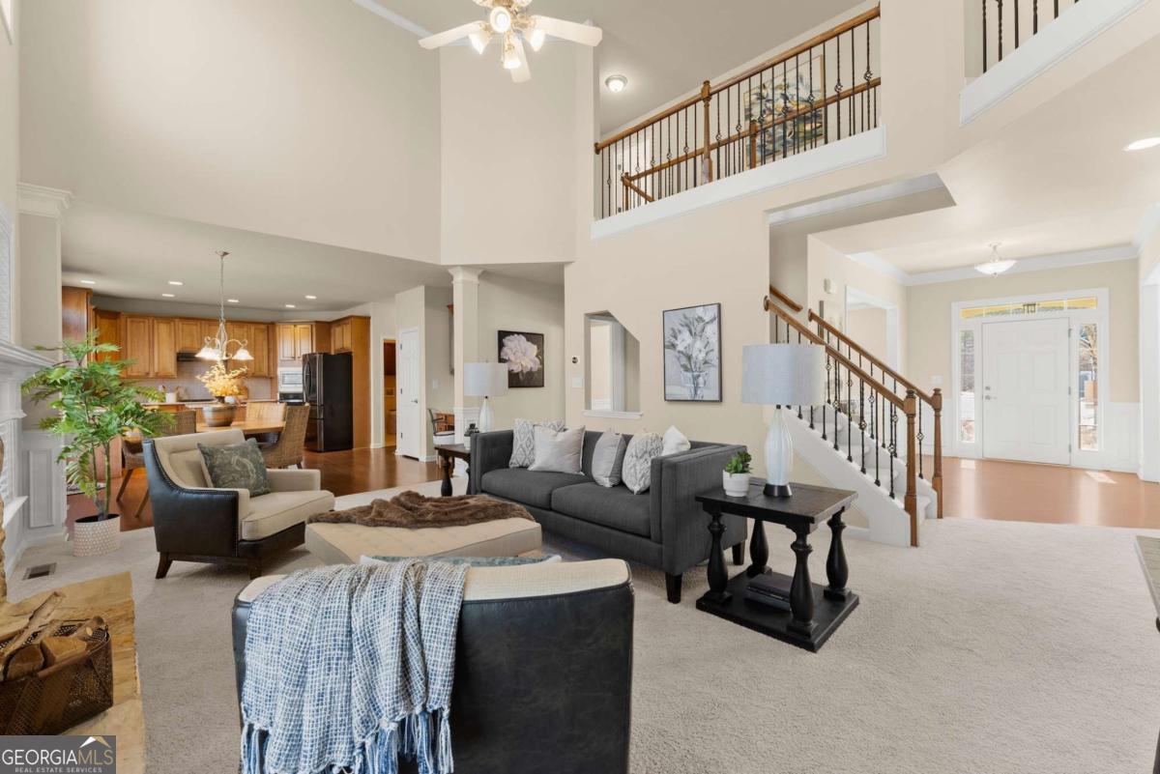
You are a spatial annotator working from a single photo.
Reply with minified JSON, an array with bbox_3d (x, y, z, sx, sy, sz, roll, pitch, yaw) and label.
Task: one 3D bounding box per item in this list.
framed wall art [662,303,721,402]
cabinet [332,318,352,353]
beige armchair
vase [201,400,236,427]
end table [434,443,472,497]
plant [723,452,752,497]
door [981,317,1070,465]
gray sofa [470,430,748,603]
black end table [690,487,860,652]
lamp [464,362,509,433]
[{"bbox_3d":[1.060,-0.306,4.278,0.630,0.900,0.040,0,0,44],"label":"framed wall art"},{"bbox_3d":[-4.447,-0.965,8.768,0.340,0.630,1.050,-1,0,-44],"label":"cabinet"},{"bbox_3d":[-2.193,0.738,3.002,0.850,0.850,0.690,0,0,11],"label":"beige armchair"},{"bbox_3d":[-3.793,0.281,4.750,0.280,0.260,0.280,-1,0,-44],"label":"vase"},{"bbox_3d":[-0.914,0.844,4.166,0.624,0.572,0.562,-1,0,-44],"label":"end table"},{"bbox_3d":[0.809,0.437,2.291,0.140,0.222,0.145,-1,0,-44],"label":"plant"},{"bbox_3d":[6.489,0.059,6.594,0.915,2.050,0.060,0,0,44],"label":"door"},{"bbox_3d":[0.081,0.755,3.281,0.800,0.738,1.980,-1,0,-44],"label":"gray sofa"},{"bbox_3d":[1.012,0.833,2.302,0.624,0.572,0.562,-1,0,-44],"label":"black end table"},{"bbox_3d":[-0.883,0.177,4.281,0.405,0.775,0.405,0,0,0],"label":"lamp"}]

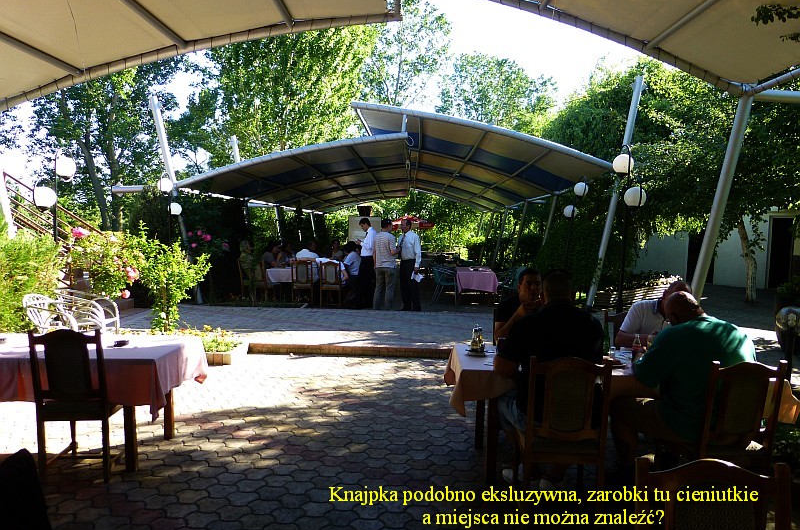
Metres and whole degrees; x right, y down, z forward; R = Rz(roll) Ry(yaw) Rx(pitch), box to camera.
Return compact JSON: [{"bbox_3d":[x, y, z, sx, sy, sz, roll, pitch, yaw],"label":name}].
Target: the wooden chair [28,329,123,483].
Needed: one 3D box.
[{"bbox_3d":[-2.085,0.890,3.738,0.470,0.985,0.540,0,3,-2],"label":"wooden chair"}]

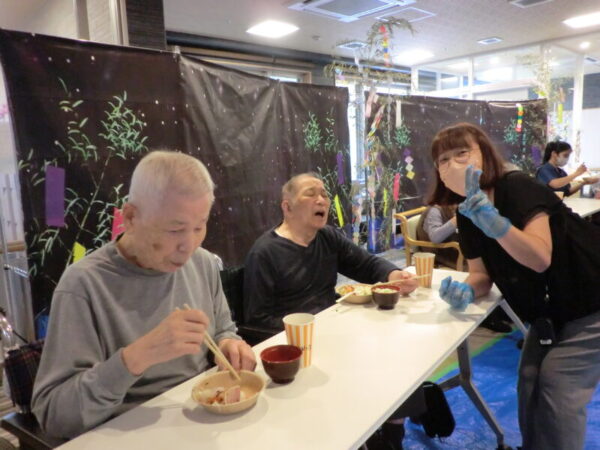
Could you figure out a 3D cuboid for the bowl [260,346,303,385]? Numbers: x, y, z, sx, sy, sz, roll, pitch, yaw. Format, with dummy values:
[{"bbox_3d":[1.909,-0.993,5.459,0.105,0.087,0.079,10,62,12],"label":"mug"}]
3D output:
[{"bbox_3d":[-0.042,0.347,1.106,0.101,0.064,0.101,-2,9,0],"label":"bowl"}]

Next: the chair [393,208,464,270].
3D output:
[{"bbox_3d":[1.044,0.295,3.246,0.570,0.790,0.570,5,12,38],"label":"chair"}]

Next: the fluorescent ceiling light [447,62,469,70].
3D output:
[{"bbox_3d":[2.969,-2.901,8.209,0.420,0.060,0.420,-10,12,-40],"label":"fluorescent ceiling light"}]

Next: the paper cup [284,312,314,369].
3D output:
[{"bbox_3d":[0.000,0.304,1.179,0.084,0.123,0.084,-2,9,0],"label":"paper cup"}]

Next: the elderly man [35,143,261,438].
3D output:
[{"bbox_3d":[-0.265,0.481,1.043,0.680,1.240,0.520,5,12,38],"label":"elderly man"}]

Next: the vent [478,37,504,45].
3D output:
[{"bbox_3d":[2.675,-2.583,6.328,0.250,0.050,0.250,-10,12,-40],"label":"vent"}]

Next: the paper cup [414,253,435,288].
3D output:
[{"bbox_3d":[0.492,0.183,1.787,0.084,0.125,0.084,-2,9,0],"label":"paper cup"}]

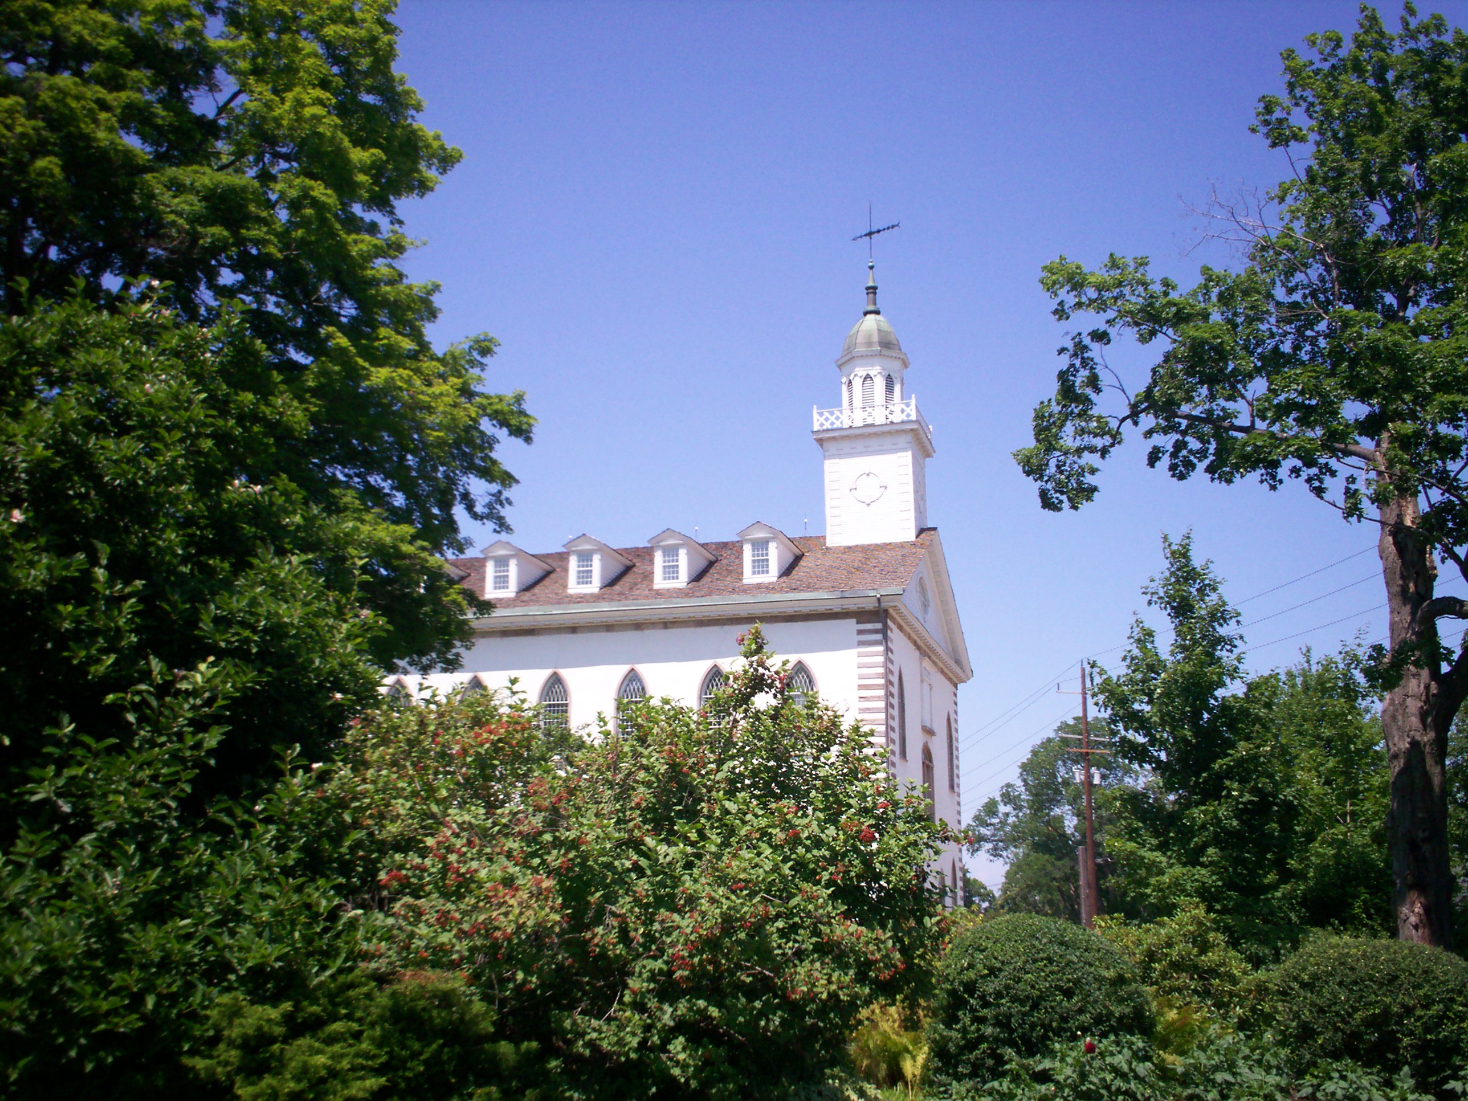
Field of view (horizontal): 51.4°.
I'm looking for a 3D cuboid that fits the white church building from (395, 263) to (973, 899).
[{"bbox_3d":[-3.083,2.714,70.975,25.480,32.350,19.180,-4,-15,16],"label":"white church building"}]

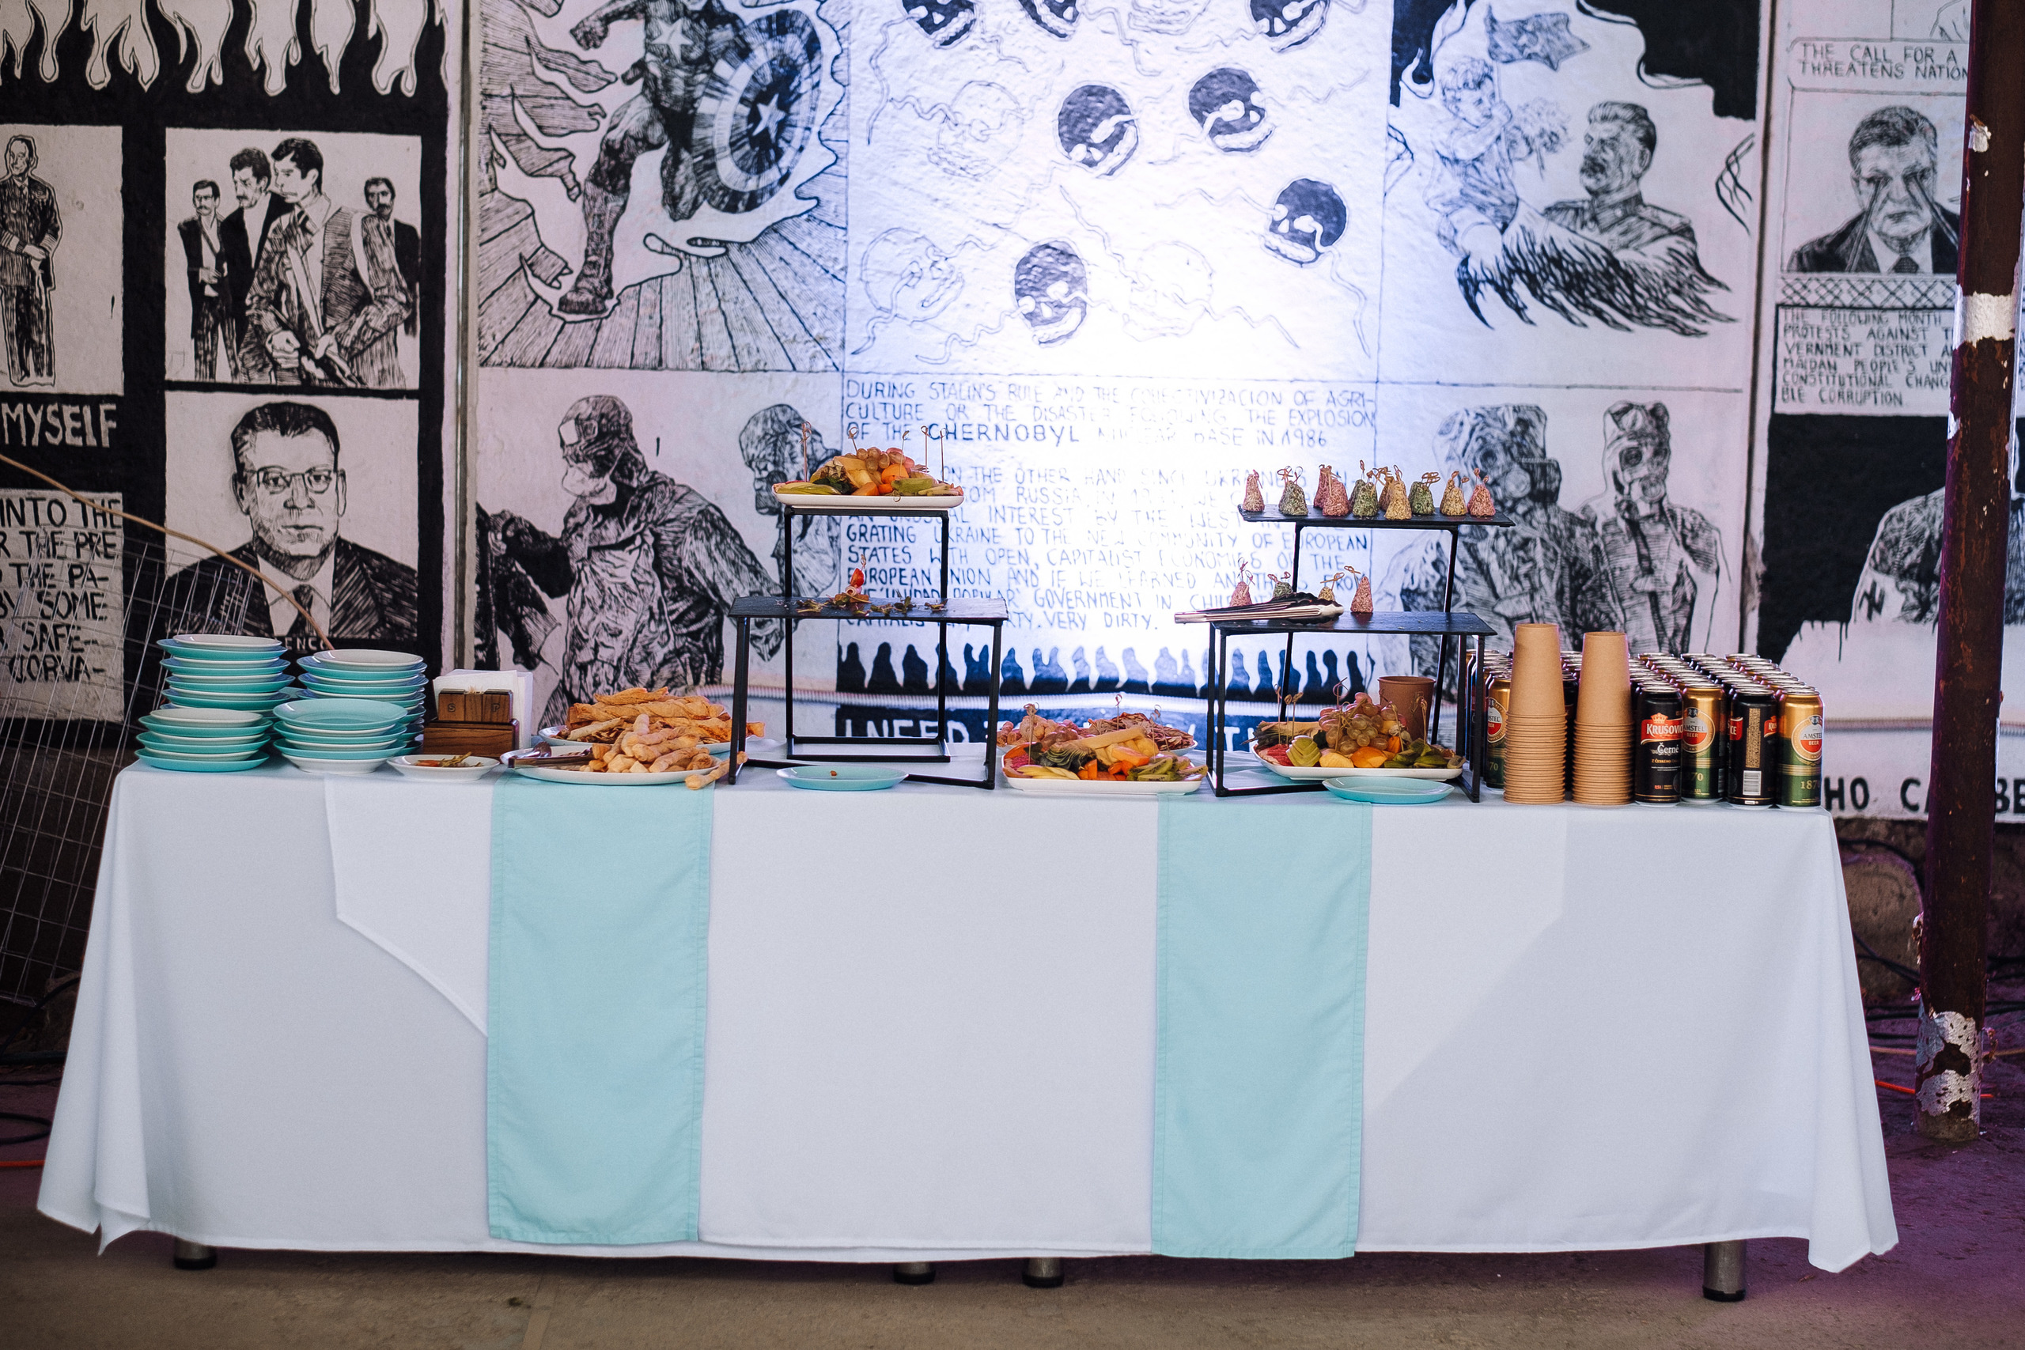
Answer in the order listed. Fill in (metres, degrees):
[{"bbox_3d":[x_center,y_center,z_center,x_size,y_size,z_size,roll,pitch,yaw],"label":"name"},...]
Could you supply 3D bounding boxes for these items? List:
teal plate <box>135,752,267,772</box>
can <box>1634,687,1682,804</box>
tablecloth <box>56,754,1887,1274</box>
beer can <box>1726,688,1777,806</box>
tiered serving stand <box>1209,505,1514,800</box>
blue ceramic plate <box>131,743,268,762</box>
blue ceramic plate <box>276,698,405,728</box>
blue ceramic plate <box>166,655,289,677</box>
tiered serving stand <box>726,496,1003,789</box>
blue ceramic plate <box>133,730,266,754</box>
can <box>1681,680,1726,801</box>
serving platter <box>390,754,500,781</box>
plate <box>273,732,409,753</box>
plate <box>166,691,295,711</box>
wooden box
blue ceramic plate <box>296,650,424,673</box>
[{"bbox_3d":[-1.168,0.124,6.817,0.192,0.019,0.192,1,6,0],"label":"teal plate"},{"bbox_3d":[0.919,0.101,6.707,0.066,0.168,0.066,1,6,0],"label":"can"},{"bbox_3d":[-0.063,0.493,7.001,2.611,0.725,0.670,1,6,0],"label":"tablecloth"},{"bbox_3d":[1.060,0.105,6.742,0.066,0.168,0.066,1,6,0],"label":"beer can"},{"bbox_3d":[0.517,-0.040,6.987,0.457,0.385,0.580,1,6,0],"label":"tiered serving stand"},{"bbox_3d":[-1.169,0.115,6.816,0.192,0.024,0.192,1,6,0],"label":"blue ceramic plate"},{"bbox_3d":[-0.961,0.064,6.759,0.190,0.023,0.190,1,9,0],"label":"blue ceramic plate"},{"bbox_3d":[-1.153,-0.008,6.928,0.190,0.022,0.190,1,6,0],"label":"blue ceramic plate"},{"bbox_3d":[-0.208,-0.053,6.987,0.403,0.380,0.580,1,6,0],"label":"tiered serving stand"},{"bbox_3d":[-1.154,0.100,6.743,0.190,0.022,0.190,1,6,0],"label":"blue ceramic plate"},{"bbox_3d":[0.993,0.101,6.770,0.066,0.168,0.066,1,6,0],"label":"can"},{"bbox_3d":[-0.811,0.135,6.747,0.163,0.025,0.163,1,6,0],"label":"serving platter"},{"bbox_3d":[-0.962,0.110,6.763,0.190,0.022,0.190,1,6,0],"label":"plate"},{"bbox_3d":[-1.159,0.038,6.990,0.192,0.024,0.192,1,6,0],"label":"plate"},{"bbox_3d":[-0.793,0.093,6.935,0.135,0.055,0.090,1,6,0],"label":"wooden box"},{"bbox_3d":[-0.960,-0.004,6.980,0.192,0.024,0.192,1,6,0],"label":"blue ceramic plate"}]

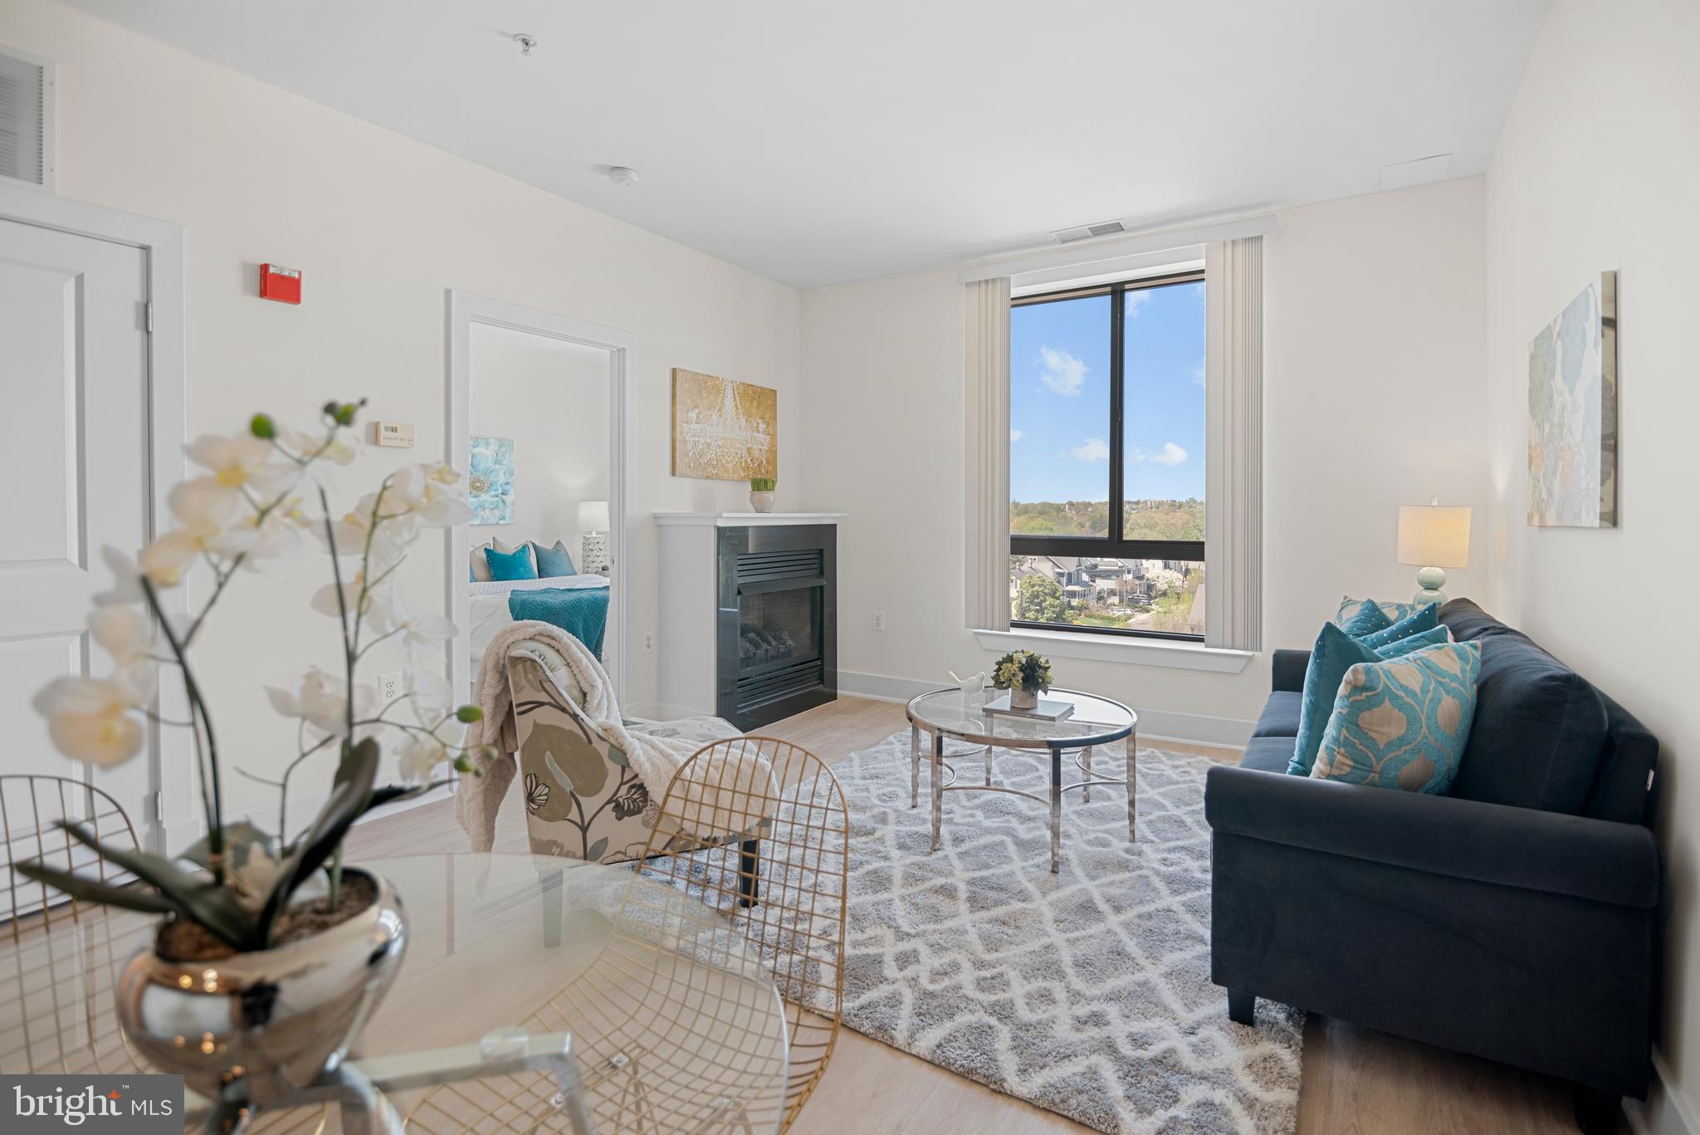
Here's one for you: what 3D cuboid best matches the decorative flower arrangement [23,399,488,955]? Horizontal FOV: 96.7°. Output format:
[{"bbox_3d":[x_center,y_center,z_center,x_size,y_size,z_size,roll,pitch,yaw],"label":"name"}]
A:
[{"bbox_3d":[-0.477,0.100,0.645,0.330,0.500,0.250,-1,3,-34],"label":"decorative flower arrangement"}]

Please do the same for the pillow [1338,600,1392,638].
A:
[{"bbox_3d":[2.018,0.342,2.904,0.150,0.410,0.410,17,-8,-36],"label":"pillow"}]

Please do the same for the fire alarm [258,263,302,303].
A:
[{"bbox_3d":[-2.016,-1.006,2.692,0.050,0.120,0.110,2,3,33],"label":"fire alarm"}]

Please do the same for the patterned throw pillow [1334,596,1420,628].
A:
[{"bbox_3d":[2.110,0.360,2.970,0.150,0.440,0.440,17,-5,-26],"label":"patterned throw pillow"}]

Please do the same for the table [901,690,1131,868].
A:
[{"bbox_3d":[0.662,0.791,2.982,0.870,0.455,0.870,0,3,0],"label":"table"}]

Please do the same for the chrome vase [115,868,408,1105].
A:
[{"bbox_3d":[-0.442,0.328,0.582,0.180,0.142,0.180,2,3,33],"label":"chrome vase"}]

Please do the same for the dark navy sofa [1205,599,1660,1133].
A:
[{"bbox_3d":[1.699,0.625,2.383,0.770,0.860,2.060,2,3,33],"label":"dark navy sofa"}]

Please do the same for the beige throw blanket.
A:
[{"bbox_3d":[-0.723,0.558,2.343,0.900,0.740,0.520,-1,3,-21],"label":"beige throw blanket"}]

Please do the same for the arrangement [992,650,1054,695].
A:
[{"bbox_3d":[0.676,0.432,2.960,0.230,0.200,0.230,2,3,34],"label":"arrangement"}]

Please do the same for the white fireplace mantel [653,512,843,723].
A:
[{"bbox_3d":[-0.563,0.309,4.758,0.430,1.250,1.280,2,3,33],"label":"white fireplace mantel"}]

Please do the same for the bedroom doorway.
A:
[{"bbox_3d":[-1.471,-0.140,3.659,0.130,2.140,1.000,2,3,31],"label":"bedroom doorway"}]

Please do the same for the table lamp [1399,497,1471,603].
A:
[{"bbox_3d":[2.479,0.015,3.219,0.250,0.620,0.250,2,3,31],"label":"table lamp"}]

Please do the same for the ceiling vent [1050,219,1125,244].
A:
[{"bbox_3d":[1.300,-1.816,4.111,0.380,0.025,0.190,2,3,34],"label":"ceiling vent"}]

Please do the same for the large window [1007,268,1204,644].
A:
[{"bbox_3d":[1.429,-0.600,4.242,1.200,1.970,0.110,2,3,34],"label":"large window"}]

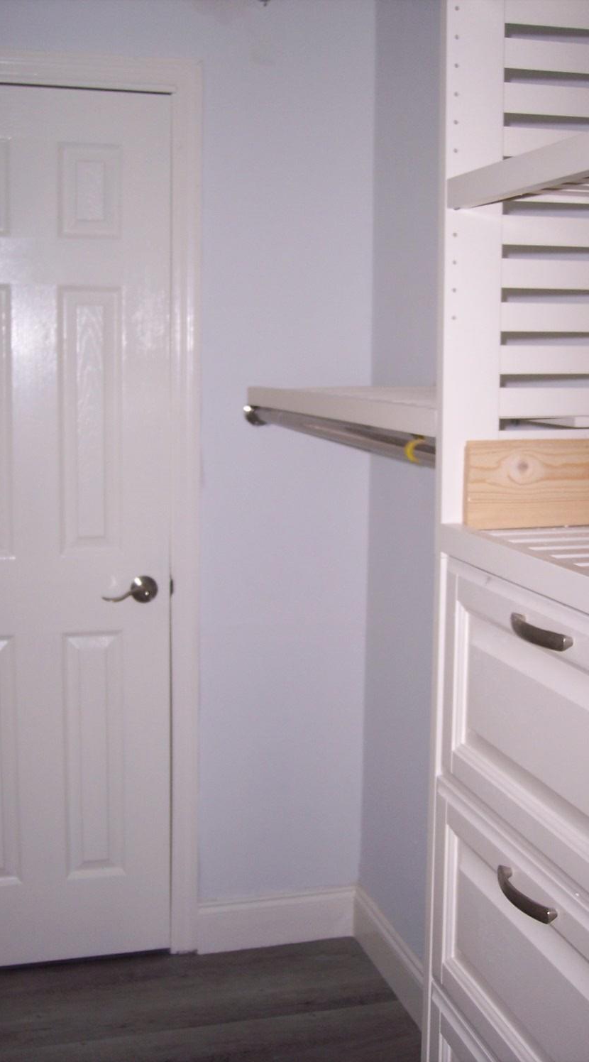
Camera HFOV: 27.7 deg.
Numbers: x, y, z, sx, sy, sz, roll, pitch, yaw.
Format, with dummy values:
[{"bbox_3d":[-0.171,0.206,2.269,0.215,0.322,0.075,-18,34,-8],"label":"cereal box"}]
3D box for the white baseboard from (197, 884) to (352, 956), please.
[{"bbox_3d":[-0.044,0.983,3.039,0.412,0.139,0.020,-2,9,-16],"label":"white baseboard"}]

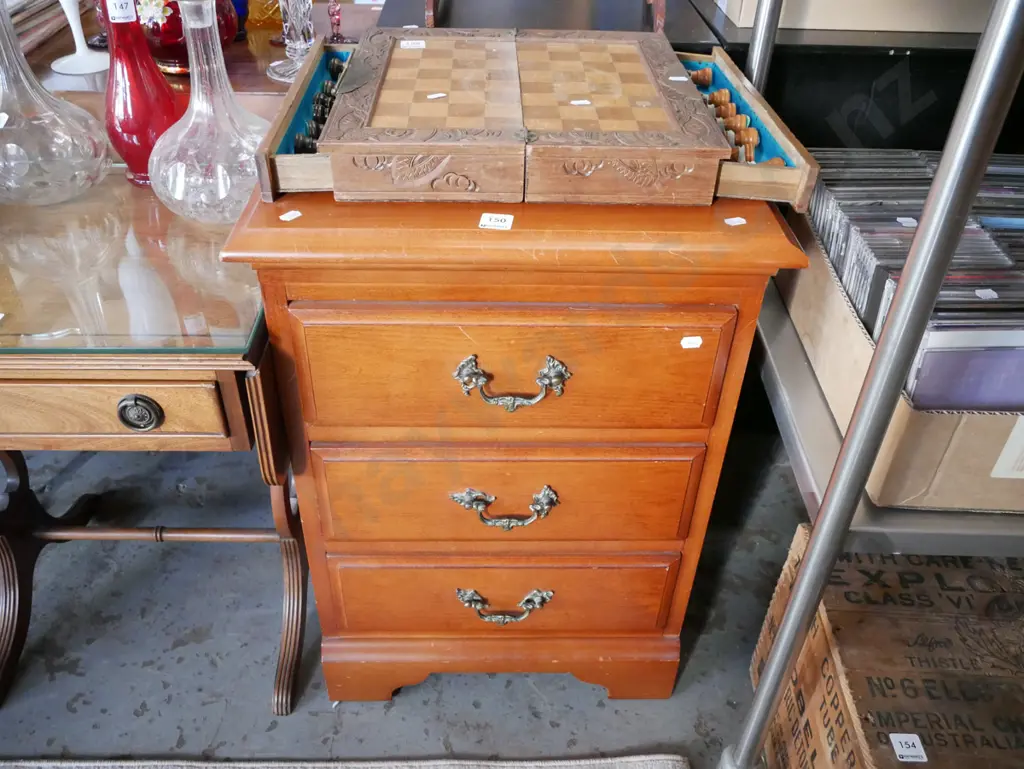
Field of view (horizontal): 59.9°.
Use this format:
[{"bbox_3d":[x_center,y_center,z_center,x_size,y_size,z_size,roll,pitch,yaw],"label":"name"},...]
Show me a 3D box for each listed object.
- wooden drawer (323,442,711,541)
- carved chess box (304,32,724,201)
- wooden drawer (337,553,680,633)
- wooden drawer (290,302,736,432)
[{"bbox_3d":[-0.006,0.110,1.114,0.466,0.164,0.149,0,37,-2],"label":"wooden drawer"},{"bbox_3d":[0.009,-0.297,0.941,0.367,0.057,0.343,0,39,-2],"label":"carved chess box"},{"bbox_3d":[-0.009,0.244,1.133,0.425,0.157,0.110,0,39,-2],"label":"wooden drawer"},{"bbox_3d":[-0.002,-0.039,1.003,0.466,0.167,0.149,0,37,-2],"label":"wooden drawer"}]

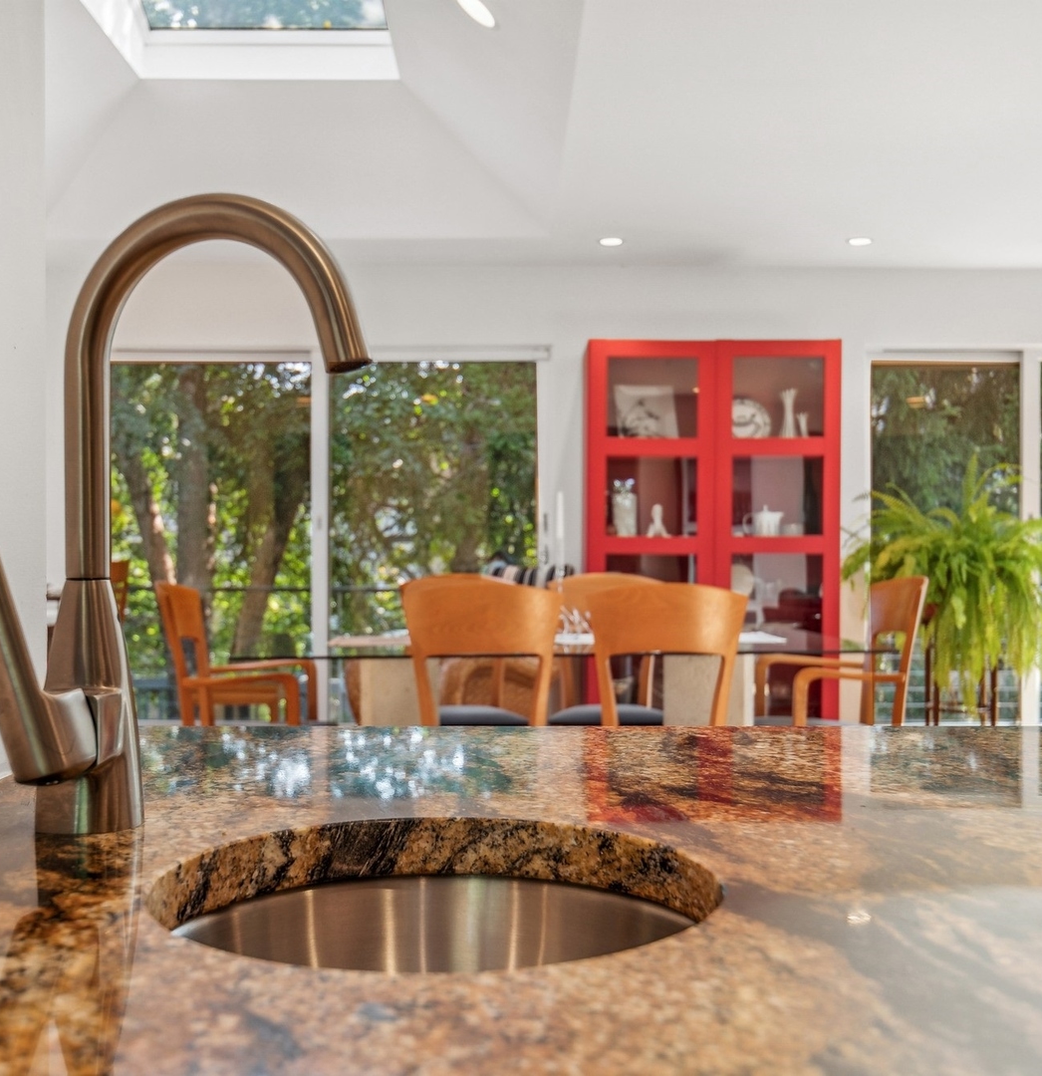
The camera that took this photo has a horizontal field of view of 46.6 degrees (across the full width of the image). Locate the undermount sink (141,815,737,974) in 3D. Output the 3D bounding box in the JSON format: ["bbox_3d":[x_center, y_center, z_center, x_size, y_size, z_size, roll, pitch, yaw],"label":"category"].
[{"bbox_3d":[-0.045,0.275,0.660,0.310,0.190,0.300,0,0,0],"label":"undermount sink"}]

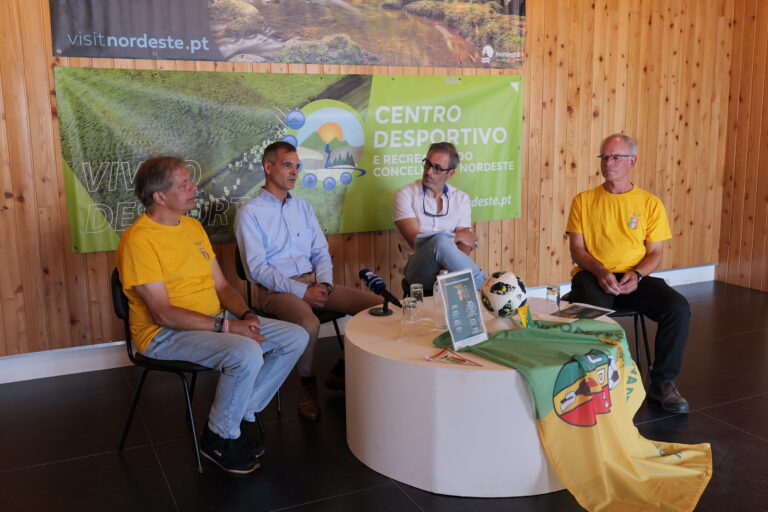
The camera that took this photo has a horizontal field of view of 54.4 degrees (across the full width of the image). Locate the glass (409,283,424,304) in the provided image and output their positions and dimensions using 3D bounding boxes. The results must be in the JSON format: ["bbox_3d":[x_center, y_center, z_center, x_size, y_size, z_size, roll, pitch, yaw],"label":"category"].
[{"bbox_3d":[0.162,0.191,3.670,0.067,0.090,0.067,-1,10,0],"label":"glass"}]

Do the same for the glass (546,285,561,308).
[{"bbox_3d":[0.812,0.197,3.571,0.064,0.095,0.064,-1,10,0],"label":"glass"}]

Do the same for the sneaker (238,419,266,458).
[{"bbox_3d":[-0.609,0.771,3.201,0.300,0.118,0.108,9,14,44],"label":"sneaker"}]

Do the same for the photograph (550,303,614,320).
[{"bbox_3d":[0.937,0.265,3.507,0.213,0.006,0.279,8,14,41],"label":"photograph"}]

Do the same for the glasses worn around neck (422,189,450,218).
[{"bbox_3d":[0.289,-0.300,4.110,0.140,0.155,0.045,1,-6,4],"label":"glasses worn around neck"}]

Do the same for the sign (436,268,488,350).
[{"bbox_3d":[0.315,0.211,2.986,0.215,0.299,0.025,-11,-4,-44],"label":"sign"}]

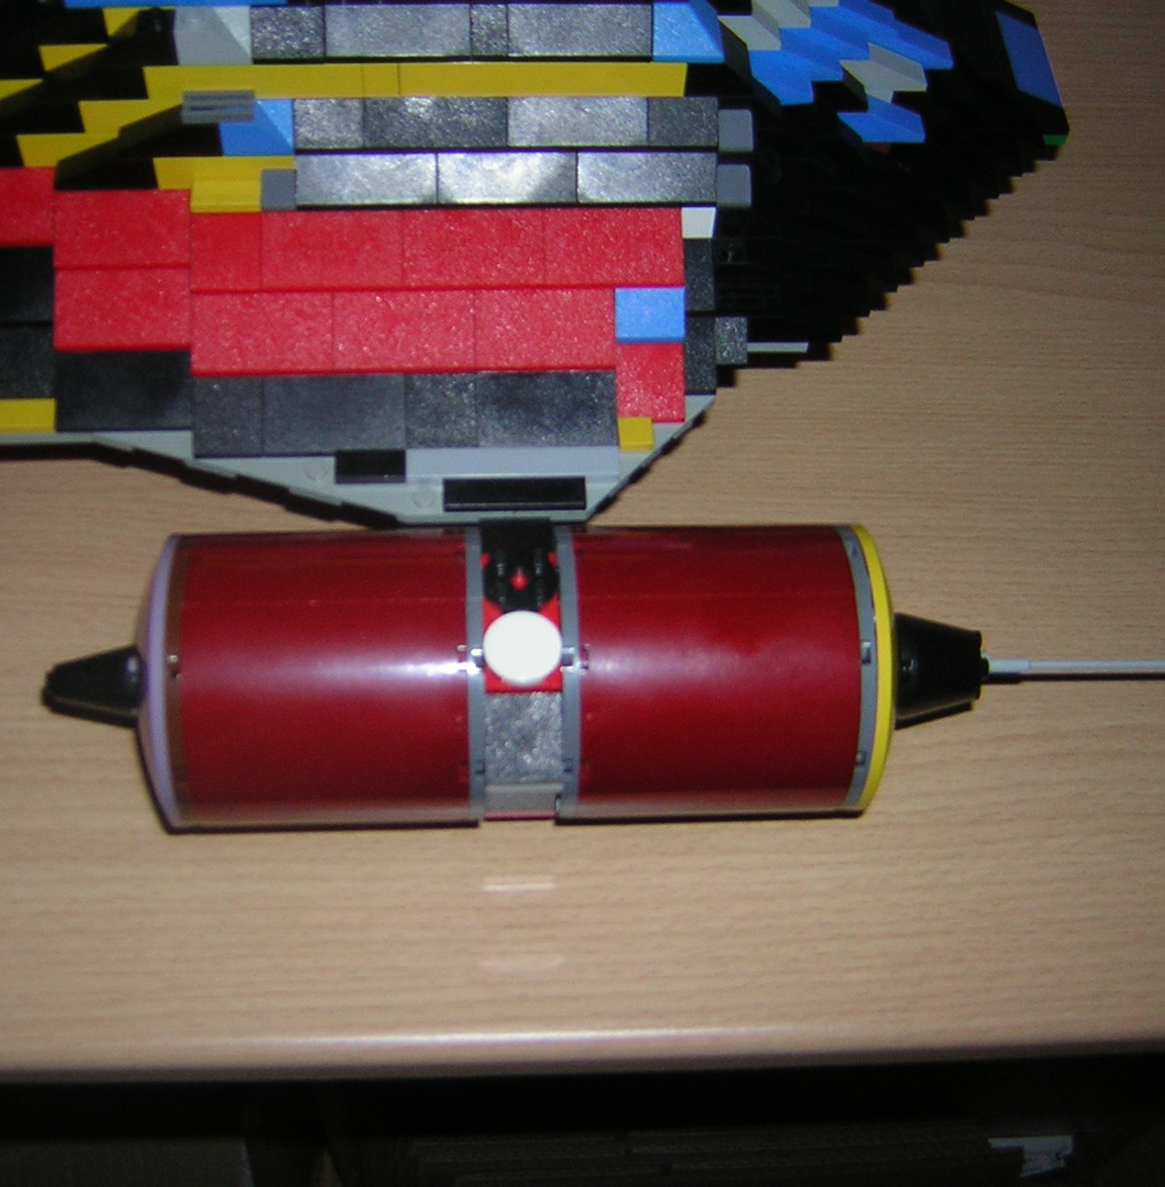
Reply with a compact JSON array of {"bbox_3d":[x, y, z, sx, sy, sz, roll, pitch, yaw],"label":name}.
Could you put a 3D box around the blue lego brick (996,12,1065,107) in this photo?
[{"bbox_3d":[0.113,-0.143,0.435,0.022,0.010,0.032,-1,57,-2],"label":"blue lego brick"}]

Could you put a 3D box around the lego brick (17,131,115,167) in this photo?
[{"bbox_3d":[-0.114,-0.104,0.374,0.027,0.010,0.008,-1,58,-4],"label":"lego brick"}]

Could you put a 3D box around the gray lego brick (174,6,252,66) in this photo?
[{"bbox_3d":[-0.079,-0.122,0.352,0.016,0.011,0.016,-1,60,-4],"label":"gray lego brick"}]

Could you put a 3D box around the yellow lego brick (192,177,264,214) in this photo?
[{"bbox_3d":[-0.080,-0.090,0.370,0.016,0.003,0.008,-1,58,-4],"label":"yellow lego brick"}]

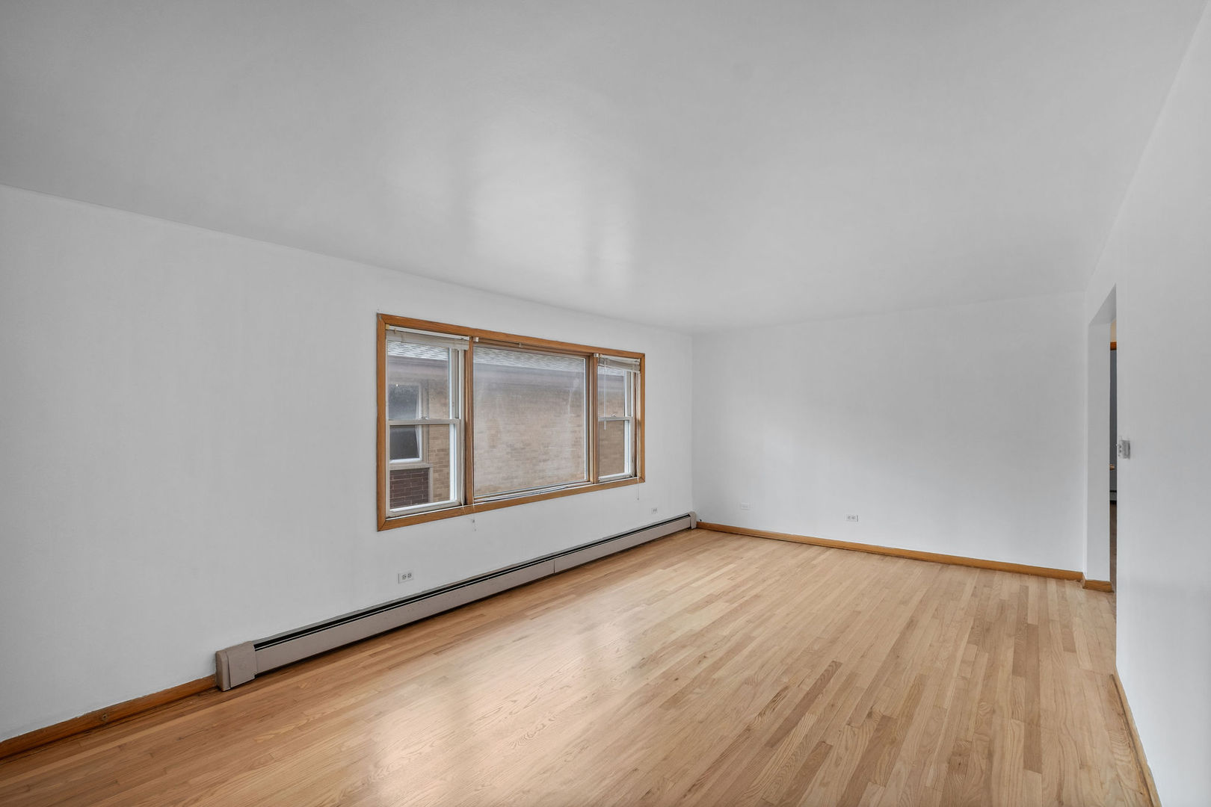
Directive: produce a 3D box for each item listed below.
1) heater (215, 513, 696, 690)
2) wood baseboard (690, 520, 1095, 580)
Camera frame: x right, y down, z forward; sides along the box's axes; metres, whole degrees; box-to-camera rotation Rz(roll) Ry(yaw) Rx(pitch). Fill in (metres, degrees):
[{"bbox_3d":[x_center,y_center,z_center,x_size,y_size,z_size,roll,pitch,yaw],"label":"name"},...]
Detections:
[{"bbox_3d":[-0.473,1.461,4.586,0.085,0.190,4.925,-2,-2,40],"label":"heater"},{"bbox_3d":[2.590,1.502,5.334,3.589,0.072,0.016,-2,-2,37],"label":"wood baseboard"}]

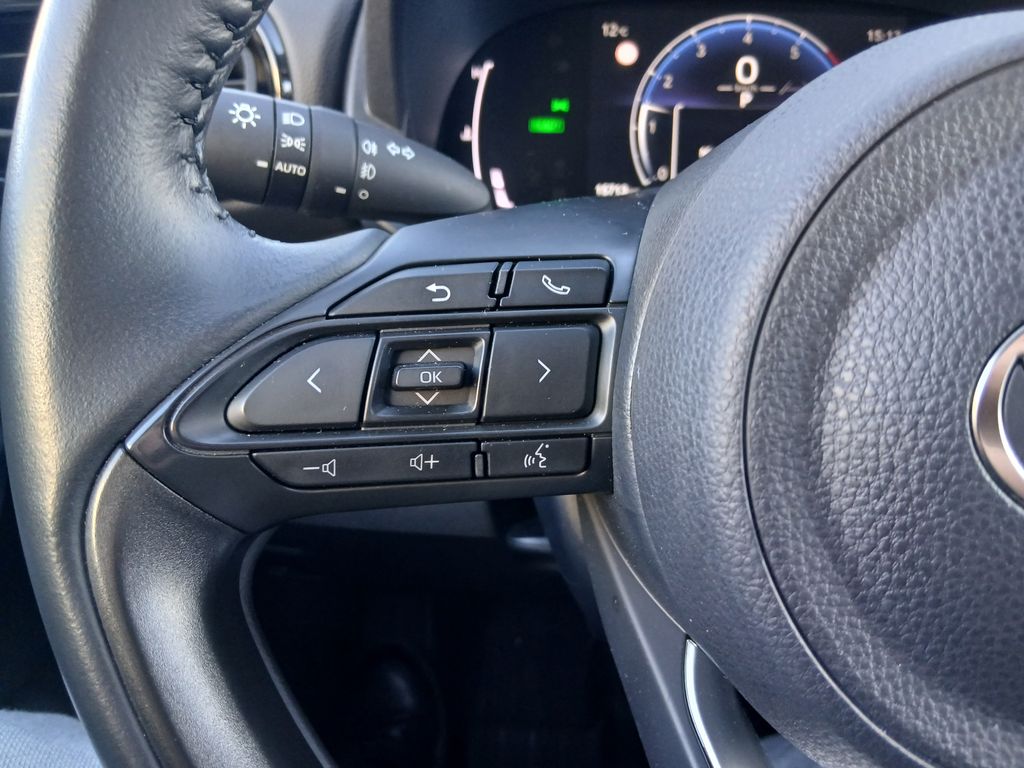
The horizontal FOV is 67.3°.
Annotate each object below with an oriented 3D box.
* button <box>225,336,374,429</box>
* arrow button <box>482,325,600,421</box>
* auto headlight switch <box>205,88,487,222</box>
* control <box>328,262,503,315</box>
[{"bbox_3d":[-0.039,0.000,0.145,0.028,0.017,0.008,-2,8,-4],"label":"button"},{"bbox_3d":[0.005,-0.003,0.147,0.023,0.017,0.008,-2,8,-4],"label":"arrow button"},{"bbox_3d":[-0.042,-0.055,0.199,0.079,0.029,0.028,4,4,-25],"label":"auto headlight switch"},{"bbox_3d":[-0.018,-0.018,0.143,0.031,0.009,0.007,-2,8,-4],"label":"control"}]

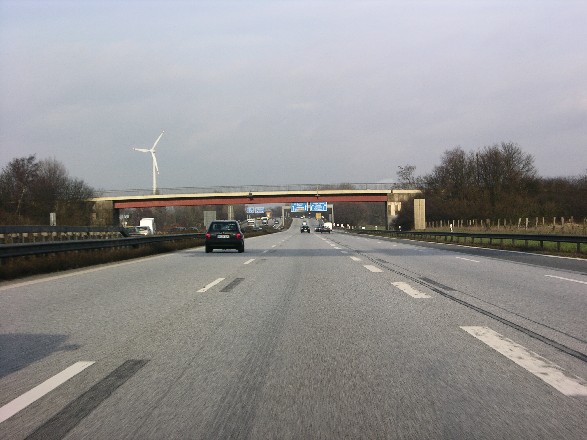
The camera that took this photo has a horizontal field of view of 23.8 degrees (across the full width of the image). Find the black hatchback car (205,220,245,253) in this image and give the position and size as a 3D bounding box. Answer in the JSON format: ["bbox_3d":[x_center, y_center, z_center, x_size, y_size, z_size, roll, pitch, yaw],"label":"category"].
[{"bbox_3d":[-2.880,0.715,60.700,1.660,1.410,3.850,-1,0,0],"label":"black hatchback car"}]

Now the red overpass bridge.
[{"bbox_3d":[-5.700,-1.600,215.000,51.000,7.000,8.500,-1,0,0],"label":"red overpass bridge"}]

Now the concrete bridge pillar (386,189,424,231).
[{"bbox_3d":[17.000,-1.450,213.500,5.800,6.100,6.200,-1,0,0],"label":"concrete bridge pillar"}]

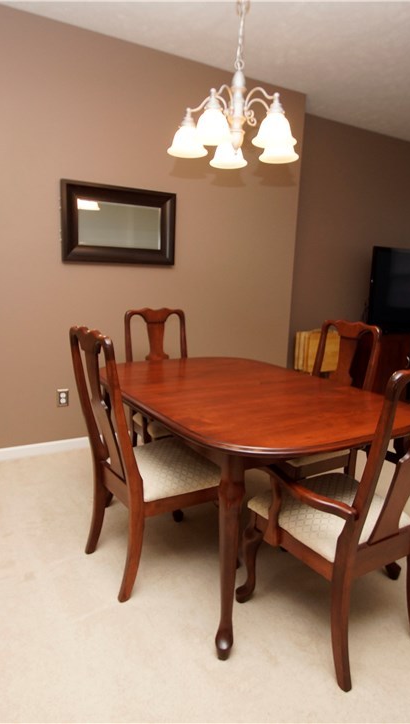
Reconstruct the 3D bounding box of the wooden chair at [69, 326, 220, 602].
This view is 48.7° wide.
[{"bbox_3d":[-0.226,0.372,1.911,0.550,1.020,0.480,-5,12,-33],"label":"wooden chair"}]

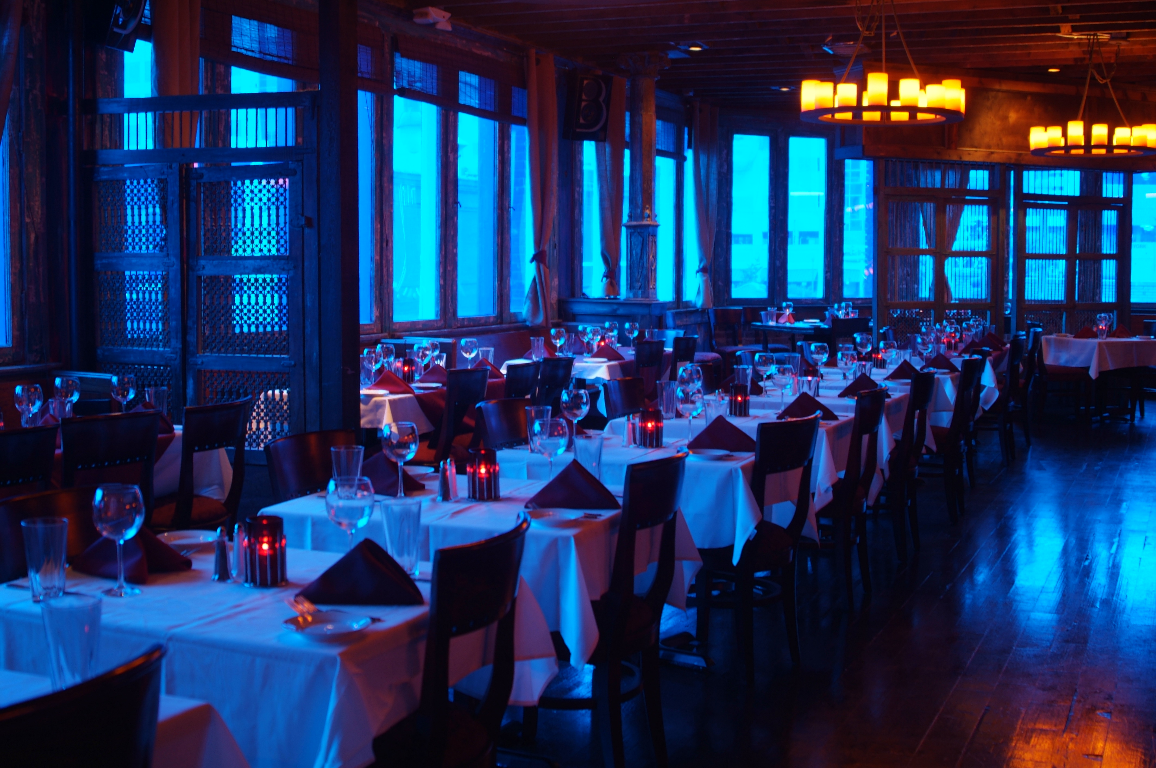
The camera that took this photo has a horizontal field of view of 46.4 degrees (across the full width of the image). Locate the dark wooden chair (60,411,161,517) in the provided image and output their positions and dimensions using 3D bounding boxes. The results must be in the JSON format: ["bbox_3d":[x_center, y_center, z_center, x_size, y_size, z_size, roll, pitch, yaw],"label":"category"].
[{"bbox_3d":[-1.822,0.531,4.750,0.520,0.870,0.430,2,5,25],"label":"dark wooden chair"}]

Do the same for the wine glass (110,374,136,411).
[{"bbox_3d":[-1.639,0.074,4.870,0.094,0.205,0.094,1,5,0],"label":"wine glass"}]

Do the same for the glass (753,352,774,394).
[{"bbox_3d":[0.973,-0.048,7.017,0.107,0.218,0.107,2,5,25],"label":"glass"}]

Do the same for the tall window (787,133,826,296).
[{"bbox_3d":[2.708,-1.979,16.000,0.530,1.926,0.080,-2,5,-18],"label":"tall window"}]

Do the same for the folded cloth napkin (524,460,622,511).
[{"bbox_3d":[-0.011,0.270,3.681,0.255,0.130,0.160,1,5,13],"label":"folded cloth napkin"}]

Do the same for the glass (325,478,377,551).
[{"bbox_3d":[-0.454,0.287,2.708,0.099,0.211,0.099,0,5,0],"label":"glass"}]

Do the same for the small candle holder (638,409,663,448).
[{"bbox_3d":[0.269,0.161,4.985,0.093,0.132,0.093,1,5,3],"label":"small candle holder"}]

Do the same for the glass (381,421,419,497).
[{"bbox_3d":[-0.511,0.214,3.868,0.108,0.207,0.108,0,5,-8],"label":"glass"}]

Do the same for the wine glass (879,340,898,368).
[{"bbox_3d":[1.938,-0.160,8.411,0.108,0.207,0.108,1,5,13],"label":"wine glass"}]

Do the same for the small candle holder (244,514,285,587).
[{"bbox_3d":[-0.617,0.331,2.669,0.091,0.125,0.091,1,5,0],"label":"small candle holder"}]

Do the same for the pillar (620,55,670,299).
[{"bbox_3d":[0.522,-1.649,10.808,0.310,1.950,0.310,3,6,24],"label":"pillar"}]

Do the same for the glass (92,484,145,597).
[{"bbox_3d":[-0.872,0.297,2.565,0.095,0.205,0.095,1,5,0],"label":"glass"}]

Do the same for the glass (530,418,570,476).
[{"bbox_3d":[-0.081,0.208,3.971,0.108,0.207,0.108,0,5,-1],"label":"glass"}]

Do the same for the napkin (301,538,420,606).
[{"bbox_3d":[-0.418,0.367,2.701,0.253,0.128,0.148,1,5,12],"label":"napkin"}]

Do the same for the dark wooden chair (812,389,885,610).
[{"bbox_3d":[0.993,0.451,5.678,0.520,0.870,0.430,2,5,25],"label":"dark wooden chair"}]

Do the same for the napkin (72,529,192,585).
[{"bbox_3d":[-0.950,0.346,2.860,0.255,0.112,0.160,1,5,12],"label":"napkin"}]

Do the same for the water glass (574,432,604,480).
[{"bbox_3d":[0.031,0.237,3.963,0.086,0.152,0.086,0,5,0],"label":"water glass"}]

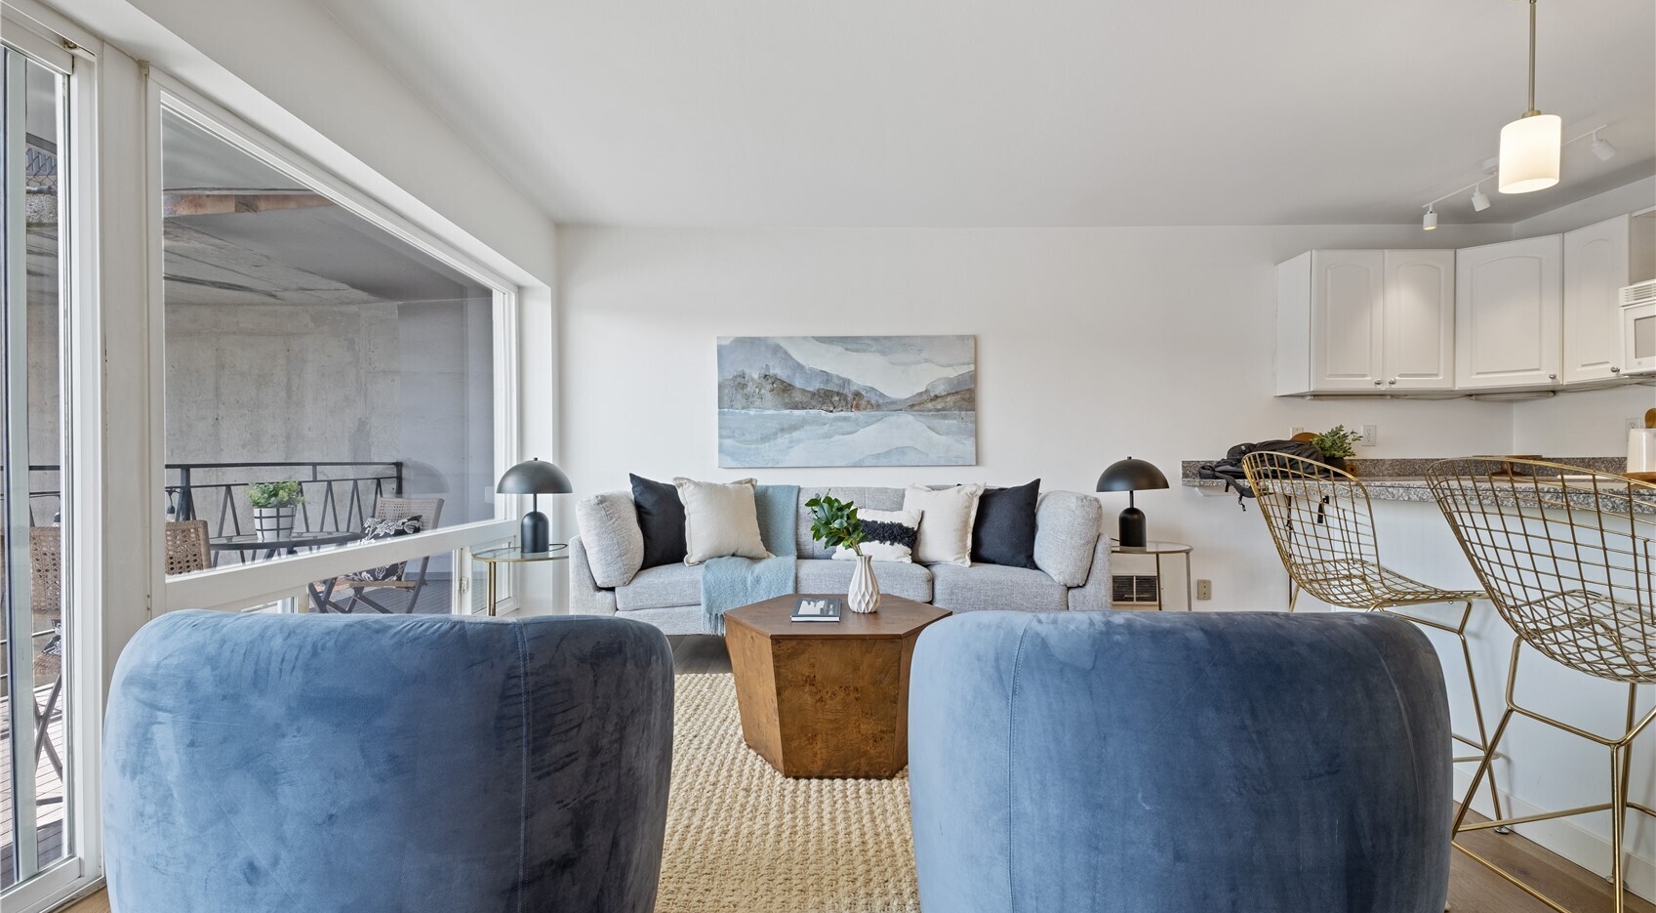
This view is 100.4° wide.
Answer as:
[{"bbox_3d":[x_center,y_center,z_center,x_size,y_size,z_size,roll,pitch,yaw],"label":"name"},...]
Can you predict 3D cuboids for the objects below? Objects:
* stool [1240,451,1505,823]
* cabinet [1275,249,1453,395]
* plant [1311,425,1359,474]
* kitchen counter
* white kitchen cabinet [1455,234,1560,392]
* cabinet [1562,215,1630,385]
[{"bbox_3d":[1.675,0.505,2.140,0.510,1.030,0.530,0,0,-5],"label":"stool"},{"bbox_3d":[3.059,-0.746,3.953,0.815,0.780,0.310,-1,-1,-1],"label":"cabinet"},{"bbox_3d":[2.755,-0.030,3.750,0.250,0.285,0.240,0,0,0],"label":"plant"},{"bbox_3d":[2.496,0.094,3.012,0.800,0.160,2.150,-1,-1,-1],"label":"kitchen counter"},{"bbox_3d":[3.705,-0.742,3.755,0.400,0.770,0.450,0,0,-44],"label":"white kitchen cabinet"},{"bbox_3d":[3.865,-0.742,3.330,0.335,0.770,0.290,0,0,-1],"label":"cabinet"}]

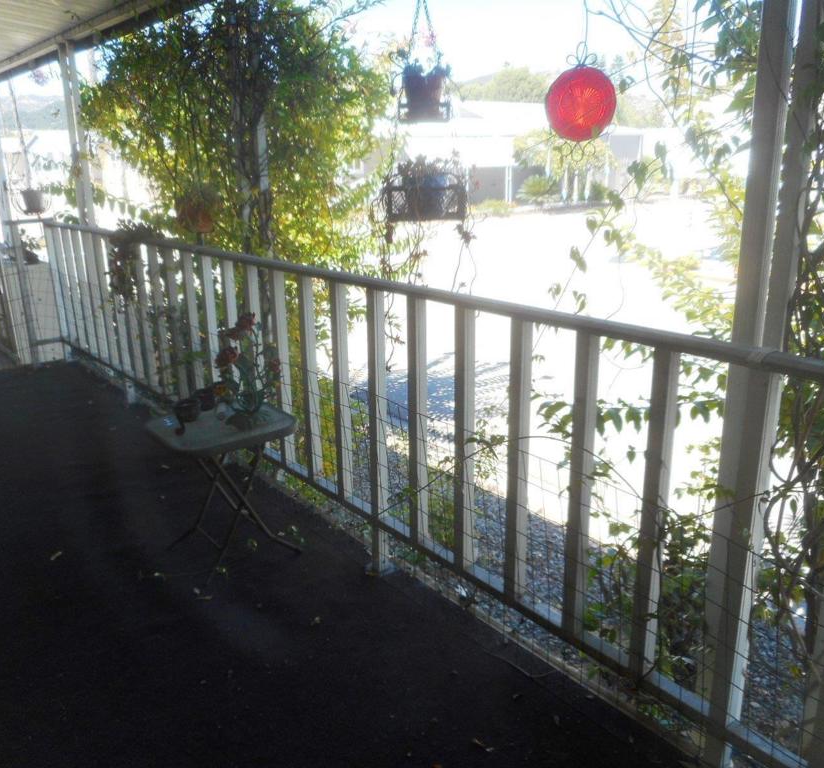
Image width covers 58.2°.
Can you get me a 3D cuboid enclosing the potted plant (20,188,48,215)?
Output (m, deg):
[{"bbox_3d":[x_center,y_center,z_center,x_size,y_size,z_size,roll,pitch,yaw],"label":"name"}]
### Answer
[{"bbox_3d":[-2.993,-1.443,5.847,0.198,0.198,0.198,-9,18,-25],"label":"potted plant"}]

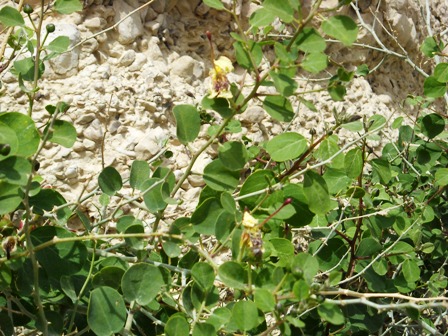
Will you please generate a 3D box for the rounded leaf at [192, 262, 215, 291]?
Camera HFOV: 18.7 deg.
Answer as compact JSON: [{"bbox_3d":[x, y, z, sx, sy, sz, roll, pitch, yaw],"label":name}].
[{"bbox_3d":[-0.021,0.110,1.380,0.023,0.030,0.011,0,-20,0],"label":"rounded leaf"}]

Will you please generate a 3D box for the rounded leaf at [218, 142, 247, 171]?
[{"bbox_3d":[0.009,-0.012,1.310,0.028,0.030,0.008,6,-14,7],"label":"rounded leaf"}]

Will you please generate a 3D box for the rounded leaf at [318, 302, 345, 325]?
[{"bbox_3d":[0.112,0.152,1.420,0.027,0.024,0.012,0,-30,0],"label":"rounded leaf"}]

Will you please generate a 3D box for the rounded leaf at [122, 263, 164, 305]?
[{"bbox_3d":[-0.081,0.116,1.370,0.042,0.045,0.012,0,-20,0],"label":"rounded leaf"}]

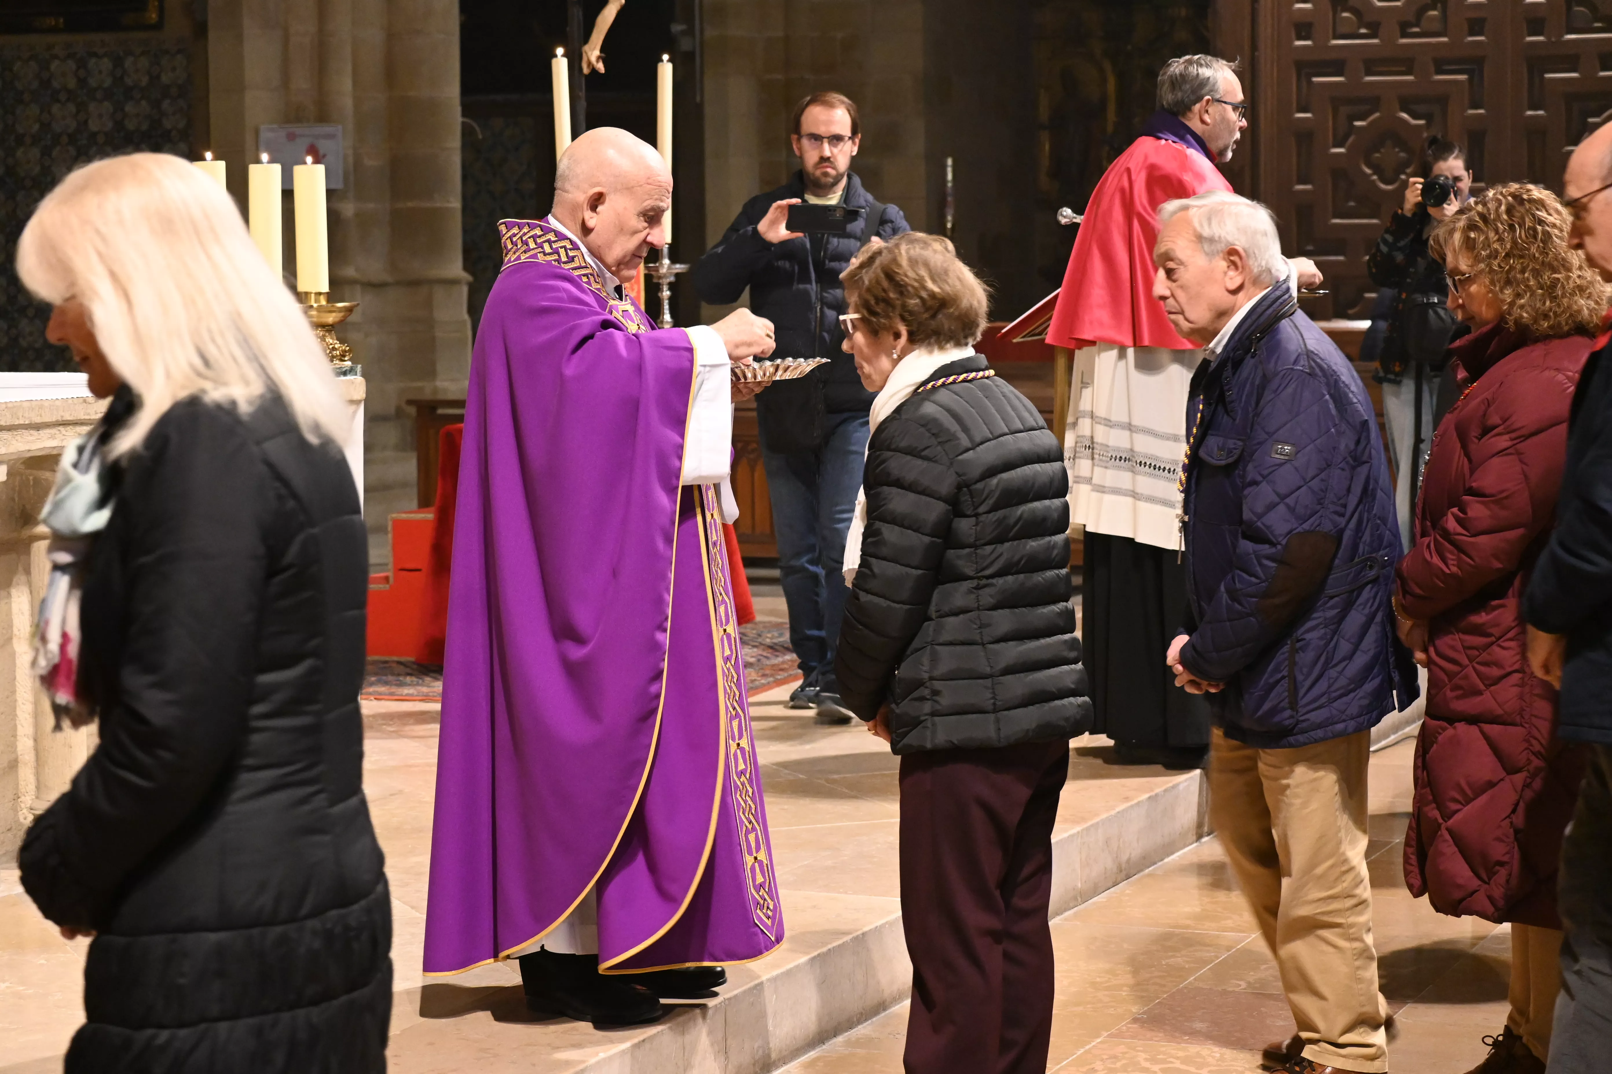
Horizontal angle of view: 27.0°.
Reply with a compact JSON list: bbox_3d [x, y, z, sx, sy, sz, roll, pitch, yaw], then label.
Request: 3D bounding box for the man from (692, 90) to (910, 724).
[{"bbox_3d":[-0.005,-0.355,9.220,0.620,1.717,0.480,-1,6,1],"label":"man"}]

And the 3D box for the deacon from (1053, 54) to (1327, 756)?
[{"bbox_3d":[0.960,-0.326,8.580,0.680,1.798,0.600,-2,6,-15],"label":"deacon"}]

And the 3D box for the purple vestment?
[{"bbox_3d":[-0.371,0.110,6.120,0.610,1.370,0.620,1,6,16],"label":"purple vestment"}]

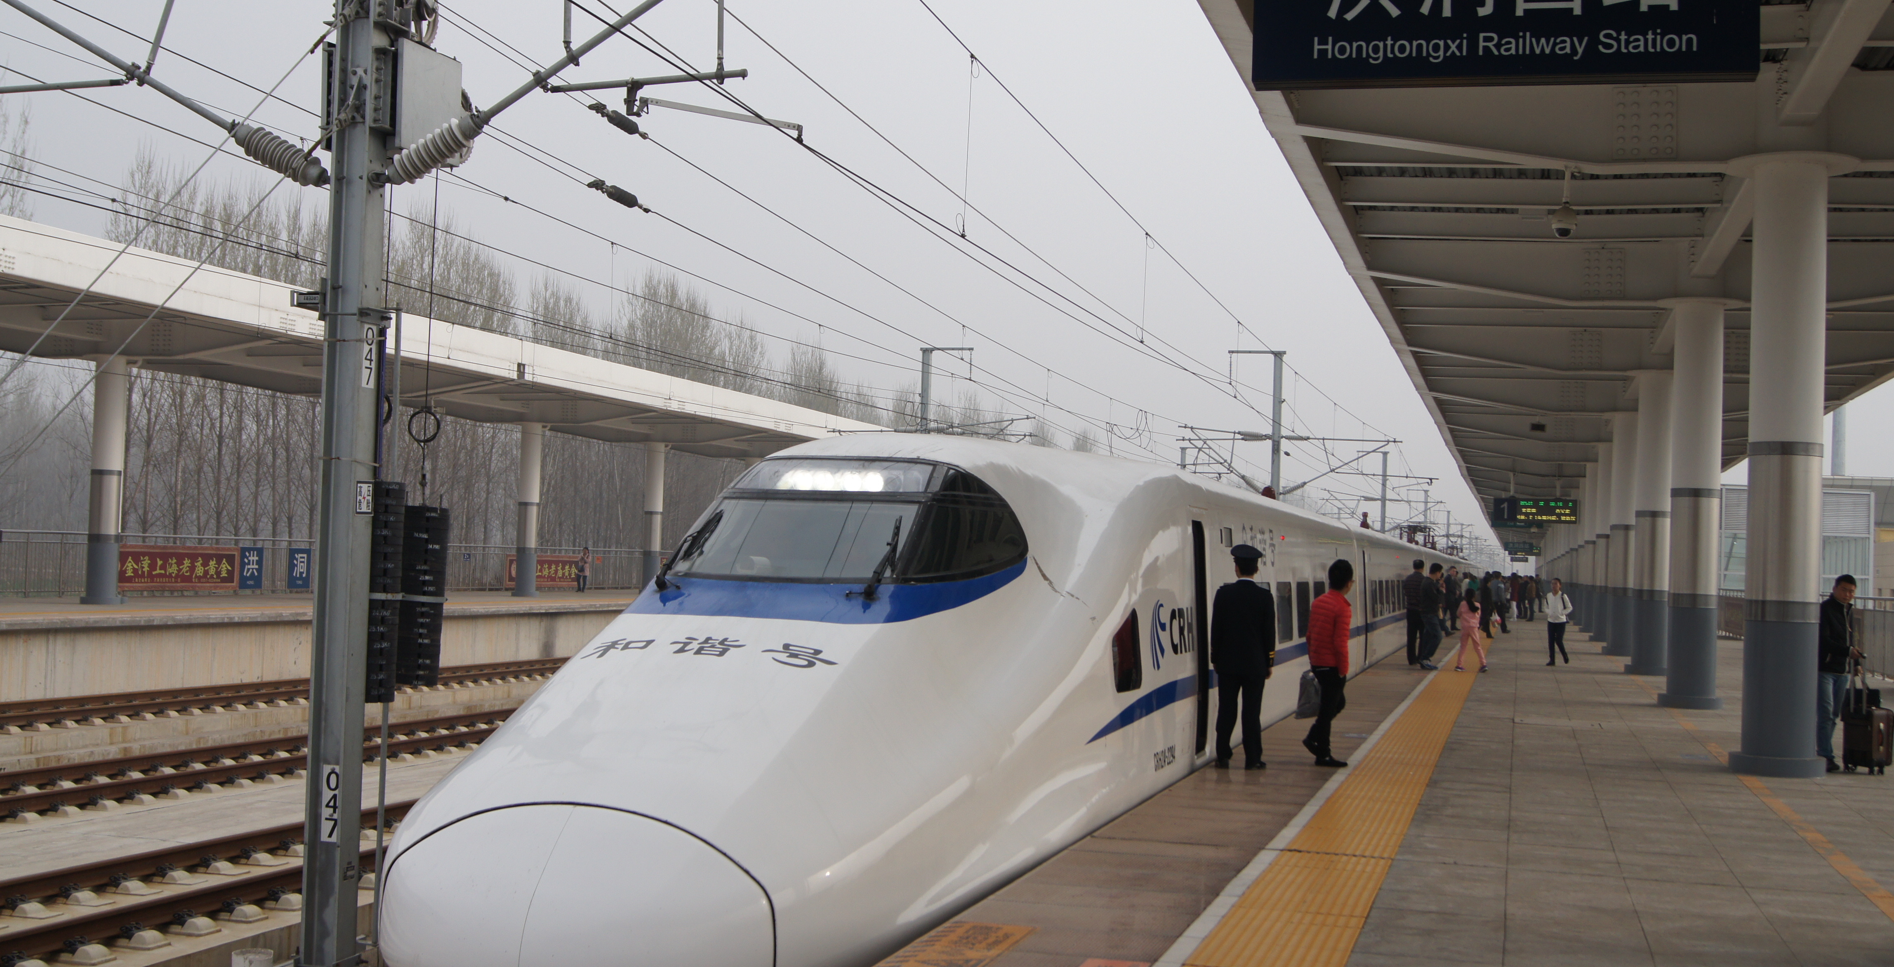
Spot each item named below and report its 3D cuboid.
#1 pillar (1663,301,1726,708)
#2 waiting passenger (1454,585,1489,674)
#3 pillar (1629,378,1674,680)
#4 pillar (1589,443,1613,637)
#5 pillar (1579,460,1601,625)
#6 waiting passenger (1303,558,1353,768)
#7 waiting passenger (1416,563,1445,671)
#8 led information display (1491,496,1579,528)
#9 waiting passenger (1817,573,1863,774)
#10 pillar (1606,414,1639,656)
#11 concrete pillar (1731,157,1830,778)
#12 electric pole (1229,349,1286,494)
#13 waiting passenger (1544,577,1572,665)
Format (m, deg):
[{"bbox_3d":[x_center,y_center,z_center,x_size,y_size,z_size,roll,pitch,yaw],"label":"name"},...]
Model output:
[{"bbox_3d":[9.326,0.284,25.524,0.710,5.020,0.710,1,-2,16],"label":"pillar"},{"bbox_3d":[8.632,2.398,33.717,0.500,1.370,0.450,2,-2,9],"label":"waiting passenger"},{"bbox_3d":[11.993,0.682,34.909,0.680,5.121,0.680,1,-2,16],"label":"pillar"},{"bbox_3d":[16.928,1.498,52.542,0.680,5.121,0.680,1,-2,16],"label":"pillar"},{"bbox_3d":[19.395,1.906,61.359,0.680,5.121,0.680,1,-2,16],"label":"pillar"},{"bbox_3d":[3.155,1.445,16.889,0.400,1.649,0.460,3,-2,-22],"label":"waiting passenger"},{"bbox_3d":[8.127,2.206,34.292,0.390,1.743,0.460,3,-2,-16],"label":"waiting passenger"},{"bbox_3d":[19.465,0.929,67.791,2.752,0.856,0.300,1,-2,16],"label":"led information display"},{"bbox_3d":[7.732,1.626,17.775,0.480,1.690,0.400,3,-2,-28],"label":"waiting passenger"},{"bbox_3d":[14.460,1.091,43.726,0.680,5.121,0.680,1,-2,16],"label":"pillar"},{"bbox_3d":[6.874,-0.120,16.793,0.710,5.020,0.710,1,-2,16],"label":"concrete pillar"},{"bbox_3d":[9.234,0.735,61.835,1.739,9.450,0.350,1,-2,16],"label":"electric pole"},{"bbox_3d":[11.363,2.546,38.014,0.520,1.580,0.400,1,-2,32],"label":"waiting passenger"}]

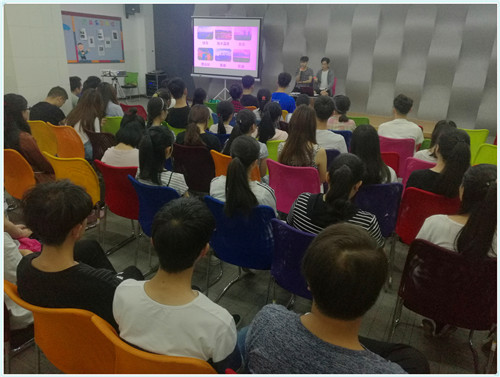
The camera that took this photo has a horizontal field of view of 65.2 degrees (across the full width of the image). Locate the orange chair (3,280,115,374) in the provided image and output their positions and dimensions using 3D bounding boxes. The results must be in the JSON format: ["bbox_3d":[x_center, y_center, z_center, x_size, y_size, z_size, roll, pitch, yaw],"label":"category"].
[{"bbox_3d":[-0.608,0.714,1.677,0.480,0.830,0.550,11,22,21],"label":"orange chair"}]

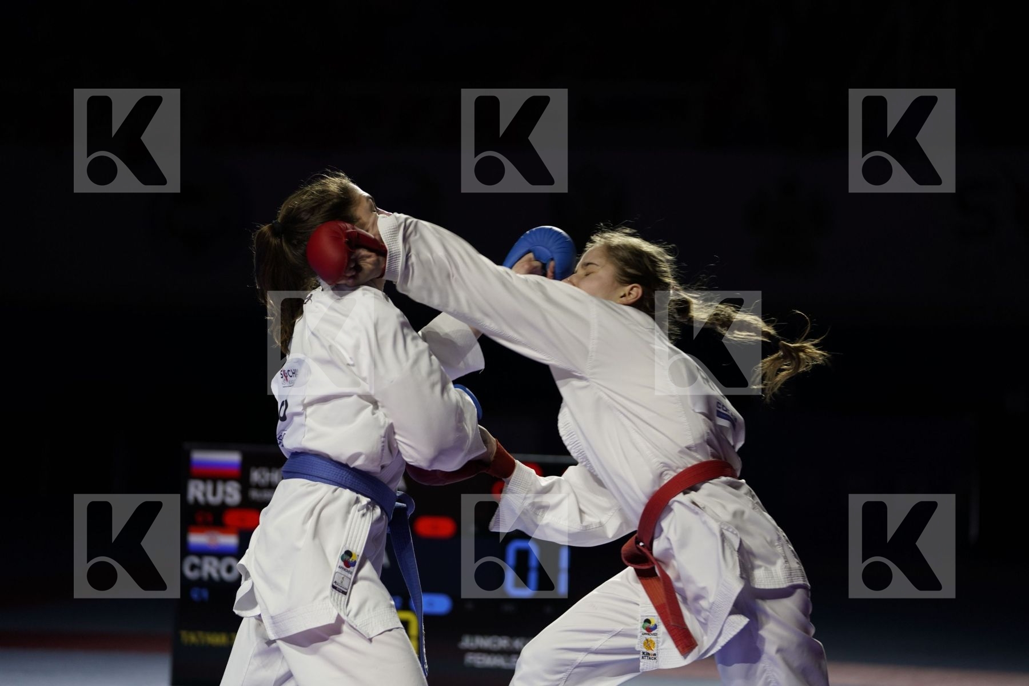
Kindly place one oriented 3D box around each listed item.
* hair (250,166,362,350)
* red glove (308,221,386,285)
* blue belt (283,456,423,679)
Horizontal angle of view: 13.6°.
[{"bbox_3d":[-0.424,-0.164,8.800,0.200,0.370,0.180,2,-1,-20],"label":"hair"},{"bbox_3d":[-0.334,-0.184,8.820,0.190,0.125,0.125,12,6,6],"label":"red glove"},{"bbox_3d":[-0.336,0.457,8.950,0.270,0.460,0.310,3,-1,-16],"label":"blue belt"}]

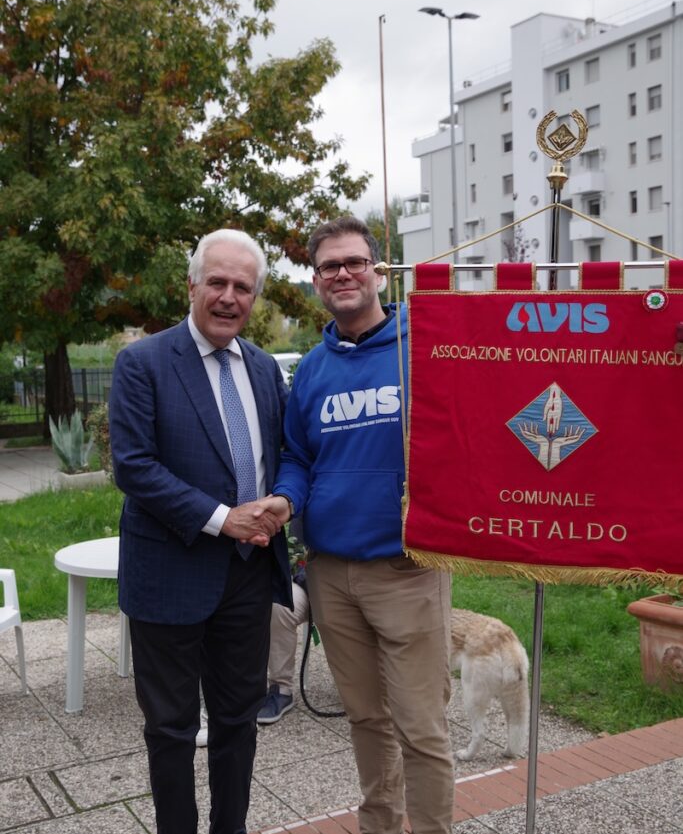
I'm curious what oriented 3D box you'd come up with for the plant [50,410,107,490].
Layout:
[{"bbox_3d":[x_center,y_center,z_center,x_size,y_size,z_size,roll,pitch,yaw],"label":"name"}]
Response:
[{"bbox_3d":[-2.920,0.352,11.038,0.620,0.900,0.550,-4,5,-37],"label":"plant"}]

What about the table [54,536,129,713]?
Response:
[{"bbox_3d":[-0.871,0.907,4.449,0.800,0.655,0.800,-2,4,-8],"label":"table"}]

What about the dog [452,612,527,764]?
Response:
[{"bbox_3d":[0.330,0.964,3.996,0.260,0.630,0.880,-5,6,-44],"label":"dog"}]

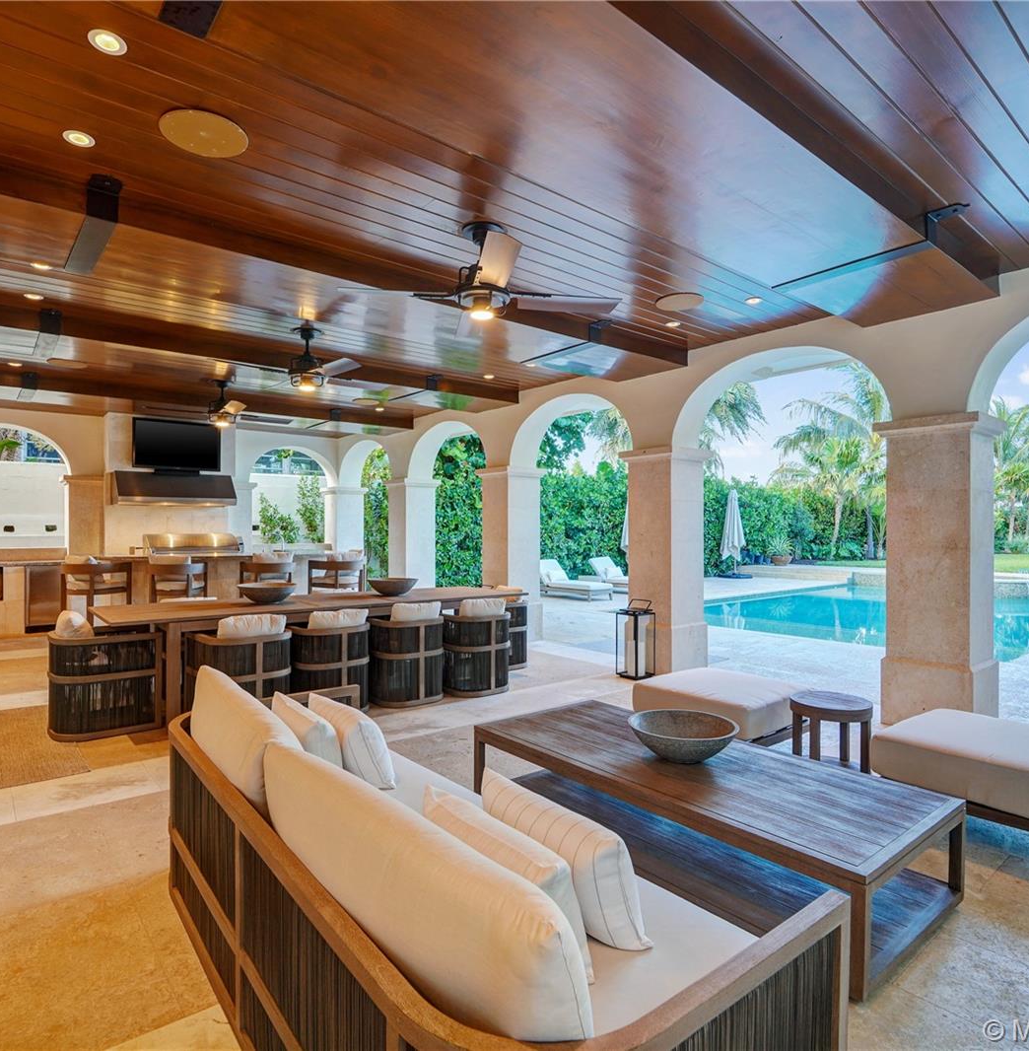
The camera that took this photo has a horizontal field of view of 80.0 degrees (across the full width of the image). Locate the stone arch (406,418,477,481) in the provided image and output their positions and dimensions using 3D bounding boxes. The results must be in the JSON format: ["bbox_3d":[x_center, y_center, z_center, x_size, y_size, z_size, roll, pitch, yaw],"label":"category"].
[{"bbox_3d":[-0.764,-1.089,8.888,0.500,0.780,1.950,0,0,-40],"label":"stone arch"}]

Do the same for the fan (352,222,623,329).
[{"bbox_3d":[-0.185,-1.433,3.470,1.600,0.550,1.600,0,0,-6],"label":"fan"}]

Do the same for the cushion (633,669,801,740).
[{"bbox_3d":[1.343,1.114,3.963,0.730,0.190,0.770,-1,0,-35],"label":"cushion"}]

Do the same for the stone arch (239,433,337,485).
[{"bbox_3d":[-3.930,-1.066,10.570,1.620,0.800,0.500,0,-1,-38],"label":"stone arch"}]

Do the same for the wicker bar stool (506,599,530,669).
[{"bbox_3d":[-0.210,1.086,6.210,0.600,0.660,0.600,0,0,-38],"label":"wicker bar stool"}]

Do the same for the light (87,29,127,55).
[{"bbox_3d":[-1.384,-1.635,2.083,0.117,0.025,0.117,0,0,-39],"label":"light"}]

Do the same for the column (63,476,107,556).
[{"bbox_3d":[-6.216,0.364,8.906,0.550,2.120,0.520,-1,0,-40],"label":"column"}]

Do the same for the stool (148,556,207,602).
[{"bbox_3d":[-3.850,0.900,7.000,0.570,1.080,0.580,0,0,43],"label":"stool"}]

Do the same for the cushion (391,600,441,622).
[{"bbox_3d":[-0.792,0.793,4.960,0.420,0.360,0.150,-1,10,-31],"label":"cushion"}]

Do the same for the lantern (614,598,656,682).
[{"bbox_3d":[1.143,1.051,5.760,0.260,0.700,0.260,0,-1,-38],"label":"lantern"}]

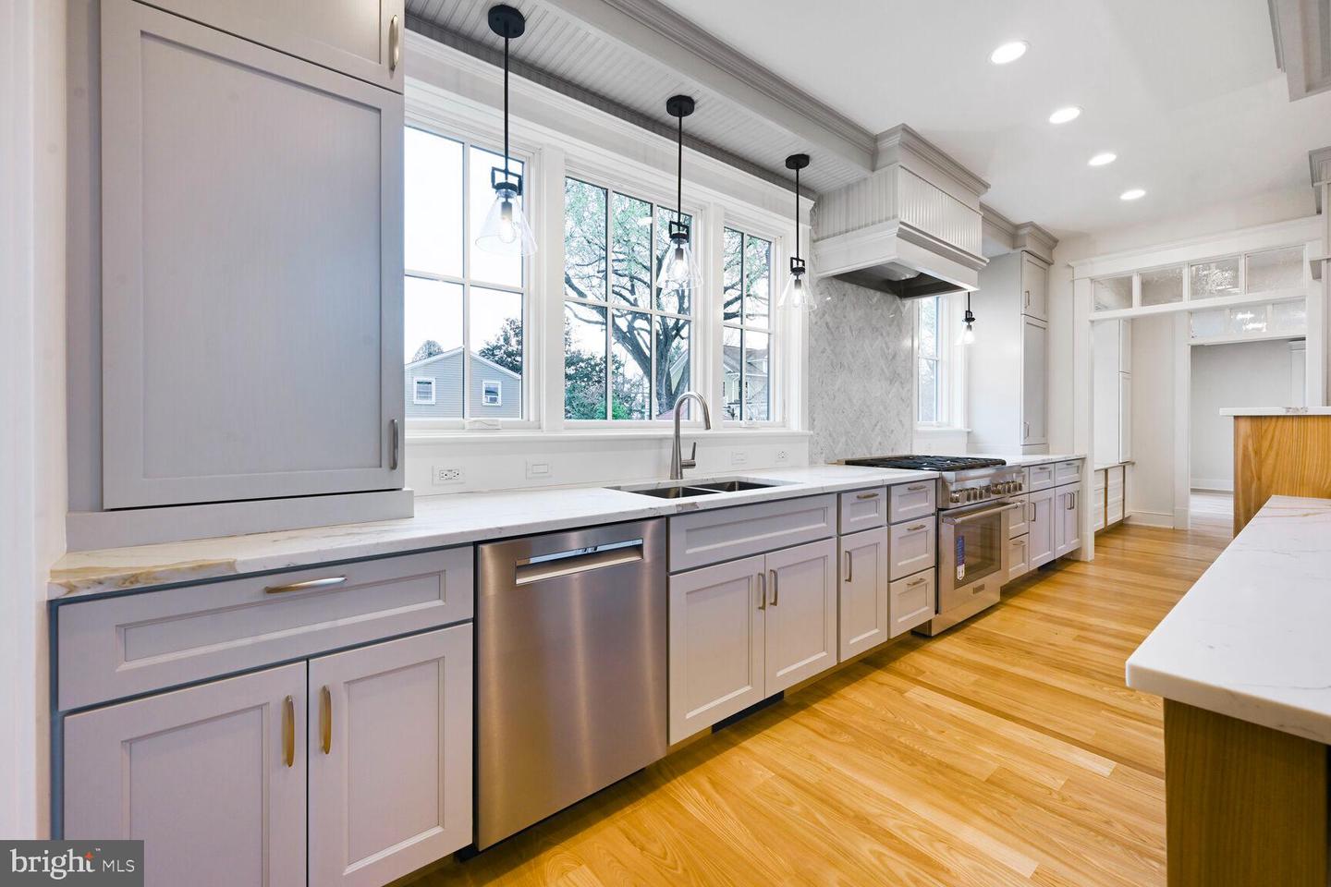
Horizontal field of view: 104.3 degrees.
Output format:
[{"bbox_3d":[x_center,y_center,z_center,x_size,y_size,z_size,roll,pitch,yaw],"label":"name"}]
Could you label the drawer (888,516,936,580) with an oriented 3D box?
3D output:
[{"bbox_3d":[1.116,0.521,2.778,0.469,0.266,0.480,-1,1,-38],"label":"drawer"}]

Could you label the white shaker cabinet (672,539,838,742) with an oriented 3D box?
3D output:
[{"bbox_3d":[0.203,0.679,2.138,0.908,0.543,0.590,-1,1,-38],"label":"white shaker cabinet"}]

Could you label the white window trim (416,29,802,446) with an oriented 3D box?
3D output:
[{"bbox_3d":[-0.020,-0.716,2.403,2.300,1.385,0.110,-1,1,-38],"label":"white window trim"}]

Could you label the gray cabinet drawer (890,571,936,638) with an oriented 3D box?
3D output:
[{"bbox_3d":[1.263,0.817,2.646,0.459,0.269,0.055,-2,3,-37],"label":"gray cabinet drawer"}]

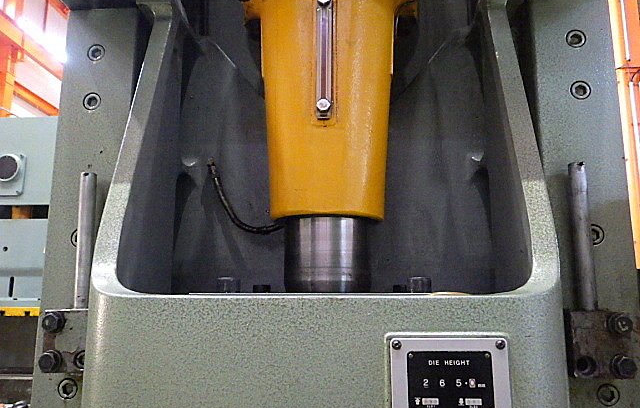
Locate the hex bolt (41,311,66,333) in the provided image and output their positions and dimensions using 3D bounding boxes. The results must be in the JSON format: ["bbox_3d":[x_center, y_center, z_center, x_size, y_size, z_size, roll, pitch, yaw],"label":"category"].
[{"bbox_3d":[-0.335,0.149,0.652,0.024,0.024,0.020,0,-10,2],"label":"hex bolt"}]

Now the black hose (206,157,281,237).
[{"bbox_3d":[-0.116,-0.012,0.808,0.112,0.112,0.050,-1,-10,3],"label":"black hose"}]

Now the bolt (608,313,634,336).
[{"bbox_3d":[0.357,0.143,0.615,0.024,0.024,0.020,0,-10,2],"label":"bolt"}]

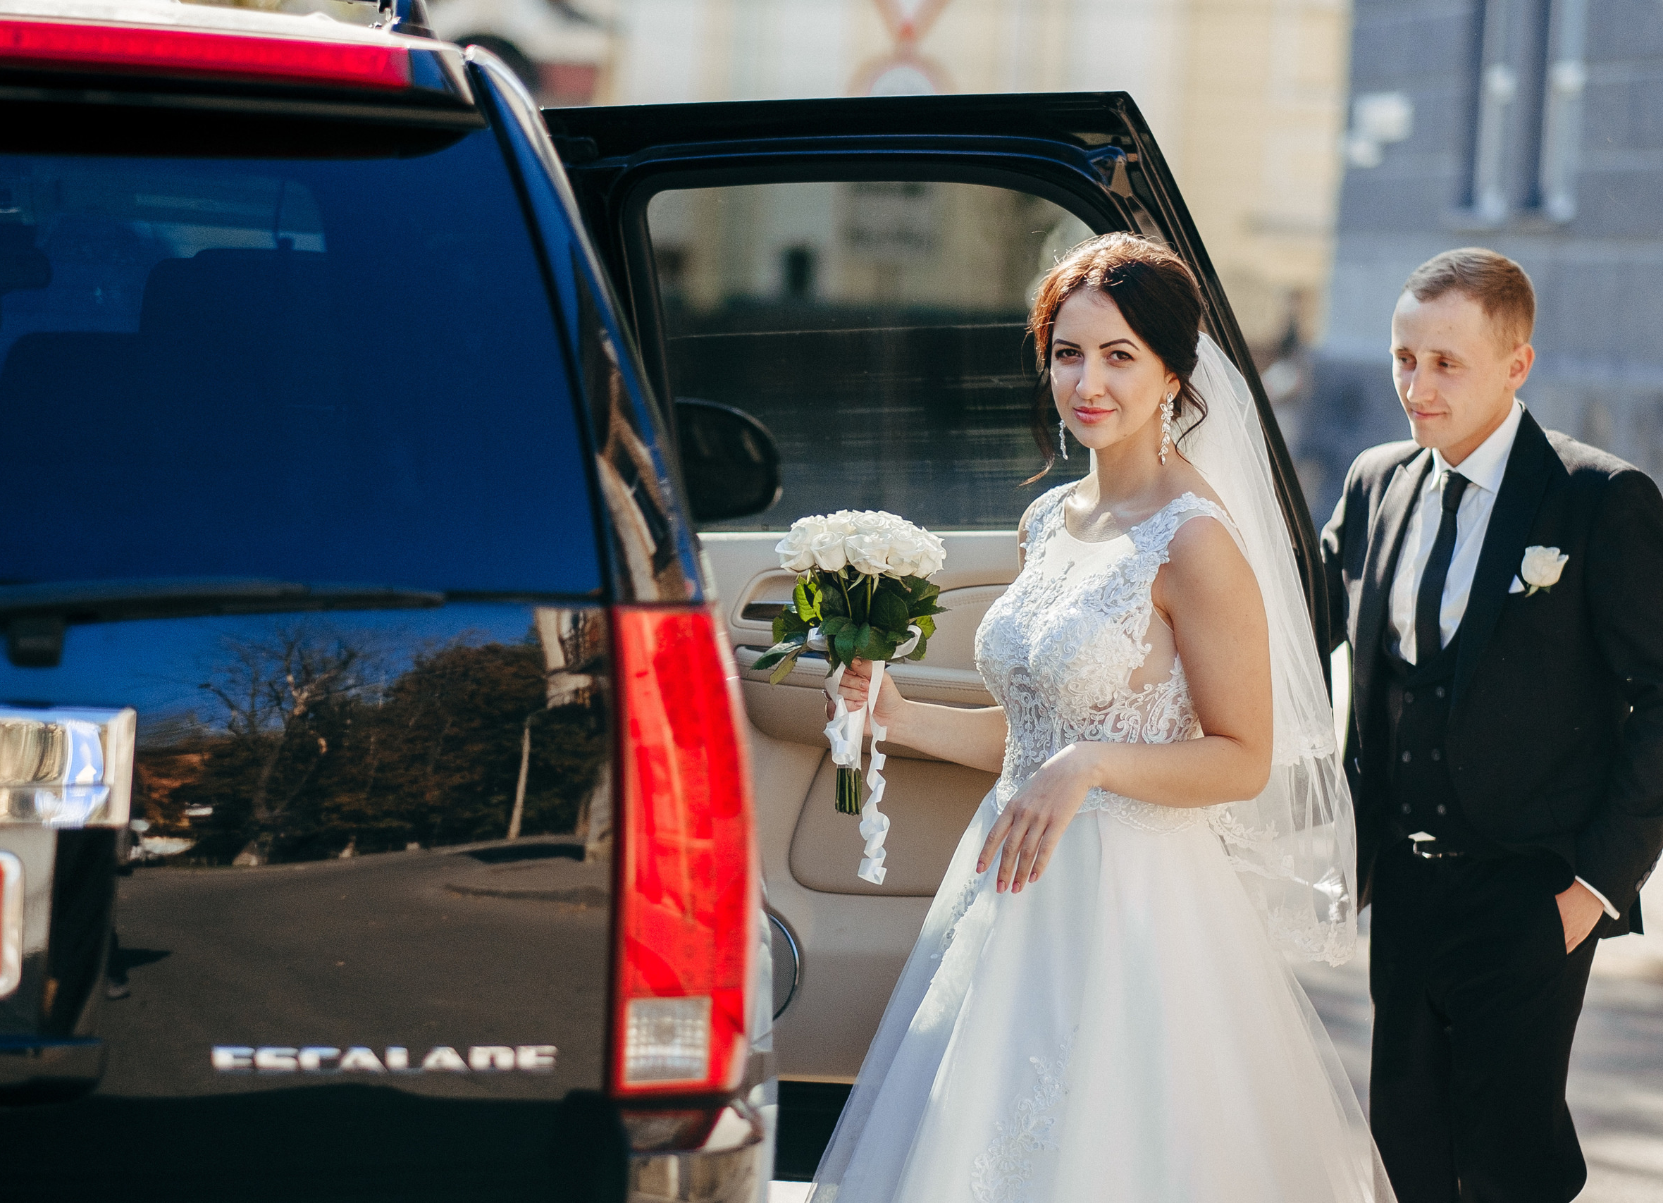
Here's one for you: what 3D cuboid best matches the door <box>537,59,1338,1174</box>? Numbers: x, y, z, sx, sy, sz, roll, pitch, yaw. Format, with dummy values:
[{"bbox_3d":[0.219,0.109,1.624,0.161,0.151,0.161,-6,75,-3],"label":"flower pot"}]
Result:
[{"bbox_3d":[0.145,0.070,5.360,1.000,1.390,0.270,2,3,21],"label":"door"}]

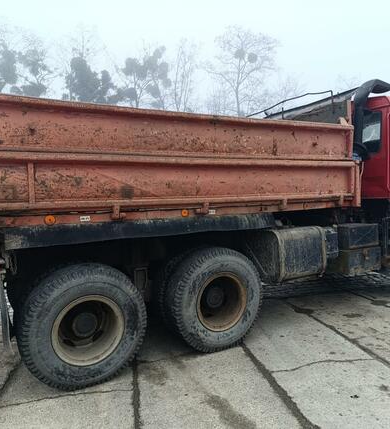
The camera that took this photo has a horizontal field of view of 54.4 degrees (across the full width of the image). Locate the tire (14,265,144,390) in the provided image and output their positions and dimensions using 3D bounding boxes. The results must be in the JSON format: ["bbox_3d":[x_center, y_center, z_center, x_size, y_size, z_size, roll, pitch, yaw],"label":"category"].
[{"bbox_3d":[-0.955,0.973,3.341,1.070,1.070,0.305,-4,7,-28],"label":"tire"}]

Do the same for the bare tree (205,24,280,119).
[{"bbox_3d":[5.212,-9.695,38.434,7.000,18.333,6.800,-3,3,6],"label":"bare tree"}]

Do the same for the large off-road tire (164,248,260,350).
[{"bbox_3d":[0.222,0.884,3.976,1.070,1.070,0.305,-4,7,-28],"label":"large off-road tire"}]

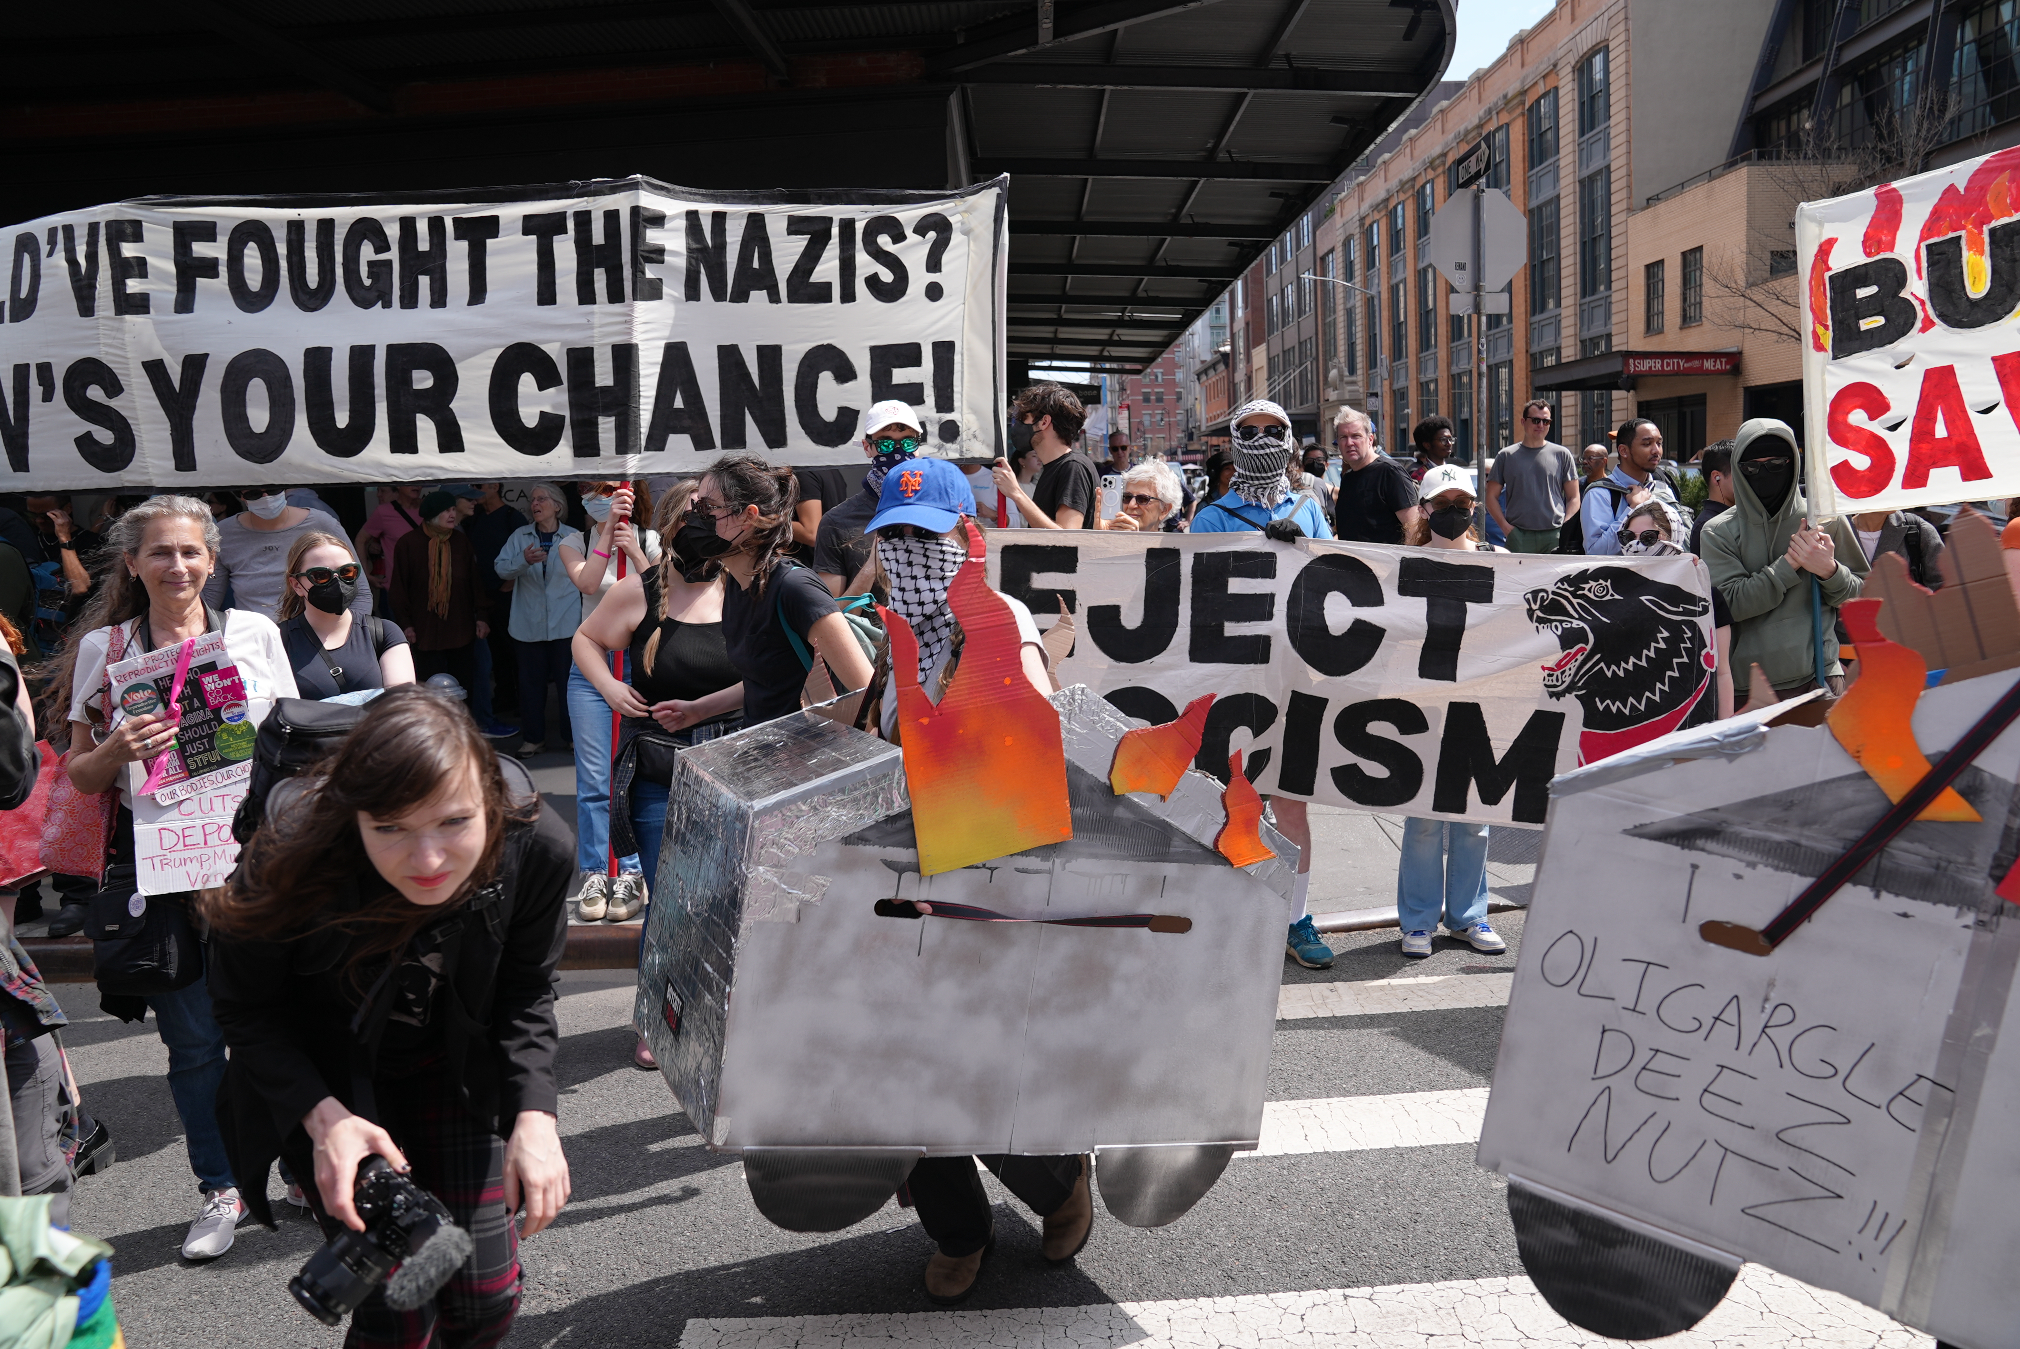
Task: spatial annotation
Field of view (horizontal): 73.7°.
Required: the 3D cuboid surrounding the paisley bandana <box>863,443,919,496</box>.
[{"bbox_3d":[-0.391,-0.672,4.450,0.170,0.180,0.150,-6,9,-10],"label":"paisley bandana"}]

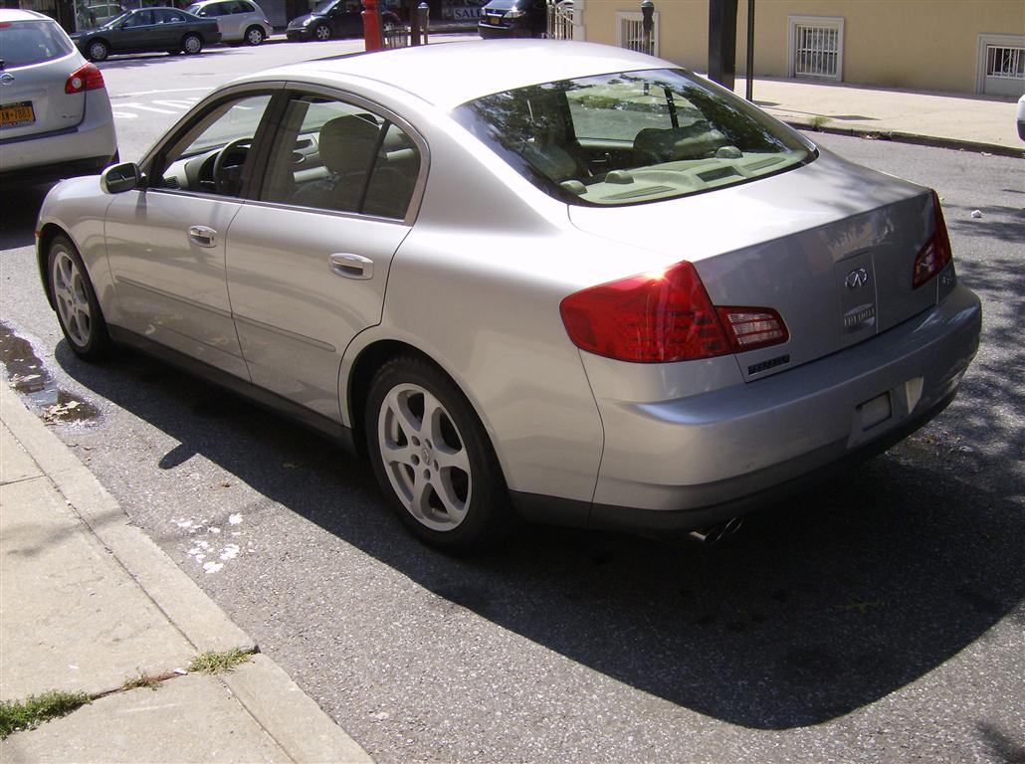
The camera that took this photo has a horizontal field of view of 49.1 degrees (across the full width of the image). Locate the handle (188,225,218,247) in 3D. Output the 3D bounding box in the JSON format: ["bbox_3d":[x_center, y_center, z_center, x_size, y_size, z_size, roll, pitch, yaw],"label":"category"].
[{"bbox_3d":[-1.144,-0.546,4.188,0.055,0.078,0.230,-19,25,-38],"label":"handle"}]

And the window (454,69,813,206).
[{"bbox_3d":[0.441,-0.788,3.529,1.160,0.085,0.680,-19,50,-38],"label":"window"}]

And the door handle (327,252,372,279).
[{"bbox_3d":[-0.486,-0.357,3.458,0.055,0.080,0.235,-19,25,-38],"label":"door handle"}]

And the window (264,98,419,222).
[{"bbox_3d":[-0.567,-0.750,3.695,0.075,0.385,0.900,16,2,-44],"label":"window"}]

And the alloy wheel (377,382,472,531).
[{"bbox_3d":[-0.214,0.212,3.494,0.170,0.470,0.470,-19,25,-38],"label":"alloy wheel"}]

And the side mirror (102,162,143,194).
[{"bbox_3d":[-1.568,-0.818,4.481,0.200,0.140,0.130,-19,25,-38],"label":"side mirror"}]

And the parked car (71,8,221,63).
[{"bbox_3d":[-10.830,-10.060,32.350,4.670,1.400,1.780,-16,24,-33],"label":"parked car"}]

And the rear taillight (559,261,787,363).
[{"bbox_3d":[0.424,-0.190,2.863,0.525,0.250,0.330,-19,25,-38],"label":"rear taillight"}]

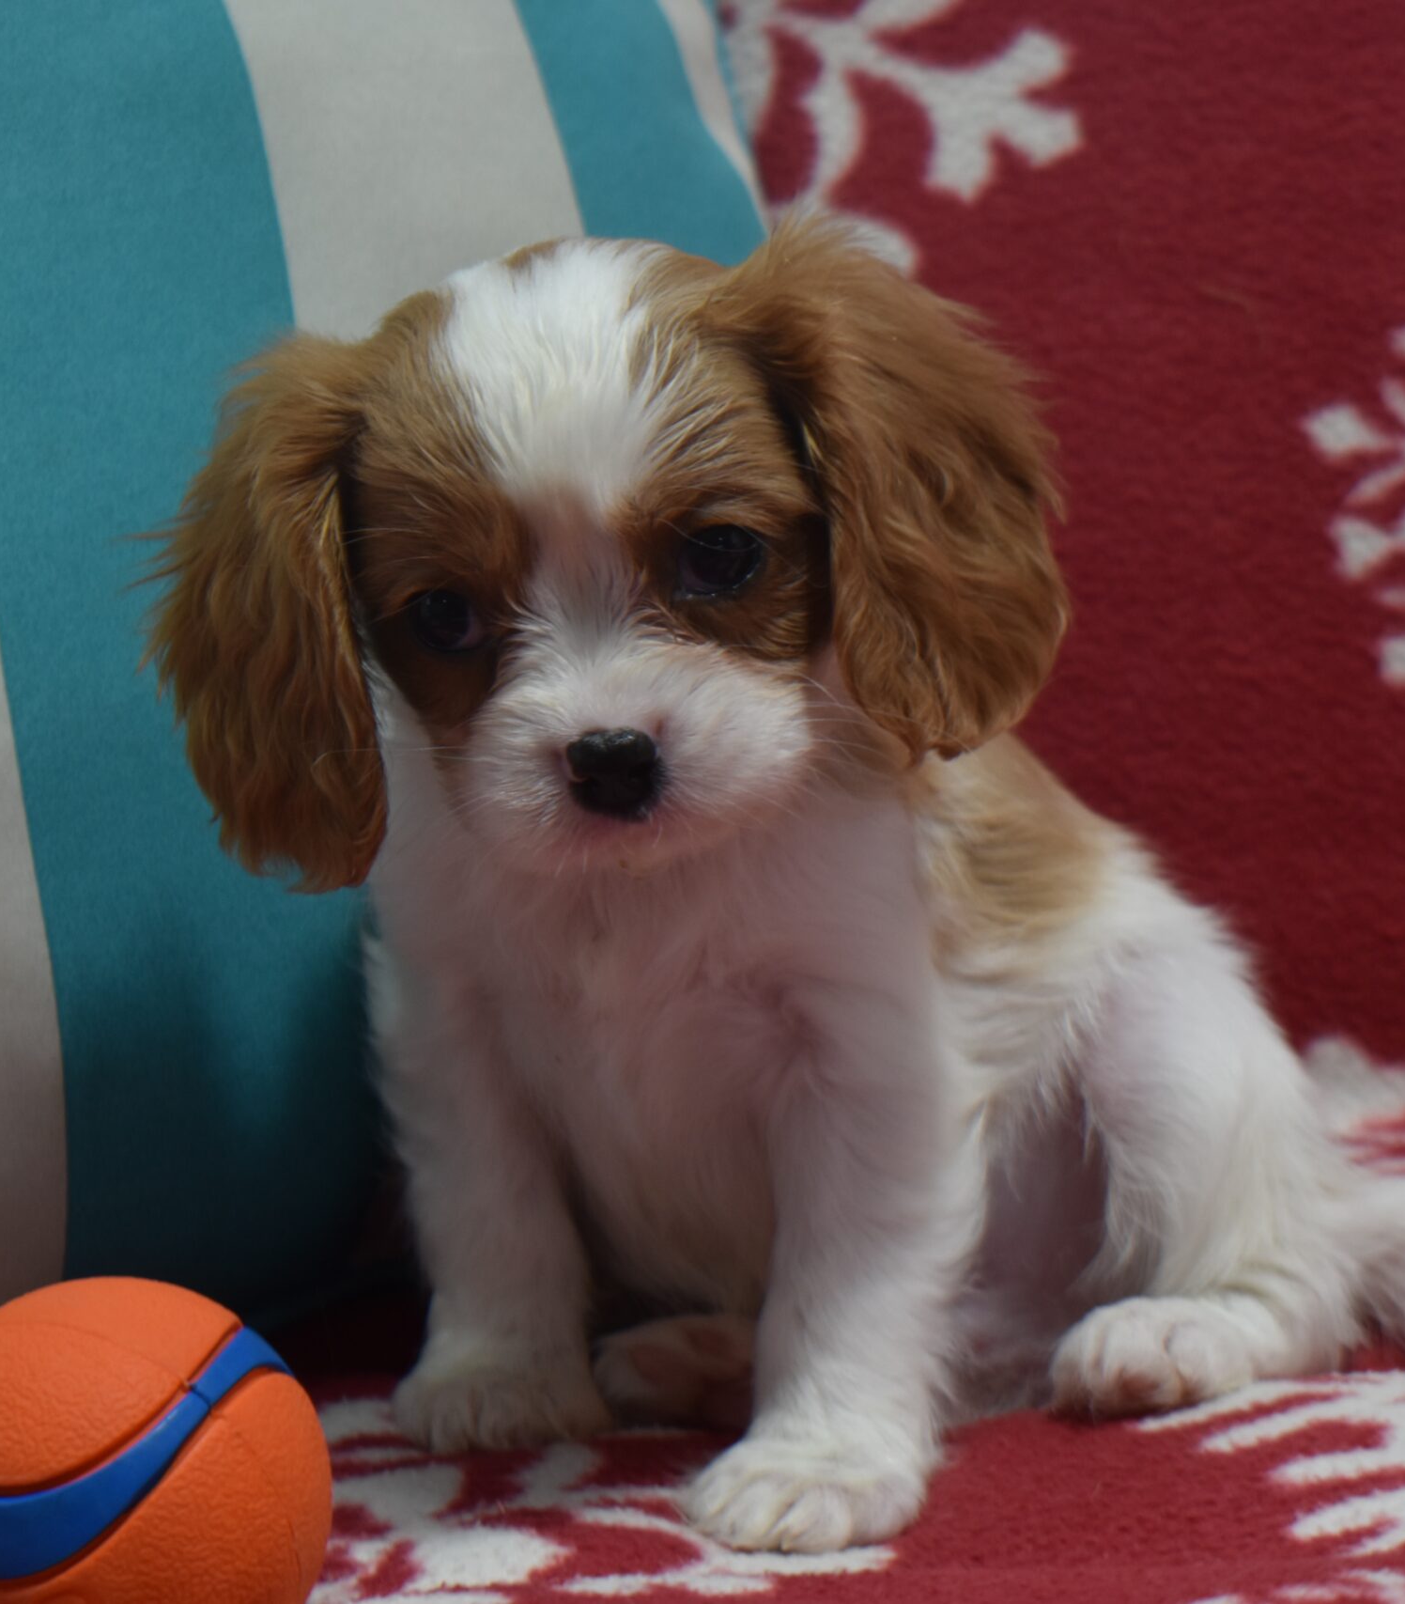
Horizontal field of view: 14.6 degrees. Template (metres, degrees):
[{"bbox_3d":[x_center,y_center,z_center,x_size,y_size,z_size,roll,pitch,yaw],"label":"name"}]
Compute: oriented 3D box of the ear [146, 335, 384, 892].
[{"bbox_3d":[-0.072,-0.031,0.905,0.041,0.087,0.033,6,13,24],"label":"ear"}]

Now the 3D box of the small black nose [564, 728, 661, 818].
[{"bbox_3d":[-0.014,-0.005,0.863,0.015,0.013,0.011,-9,14,9],"label":"small black nose"}]

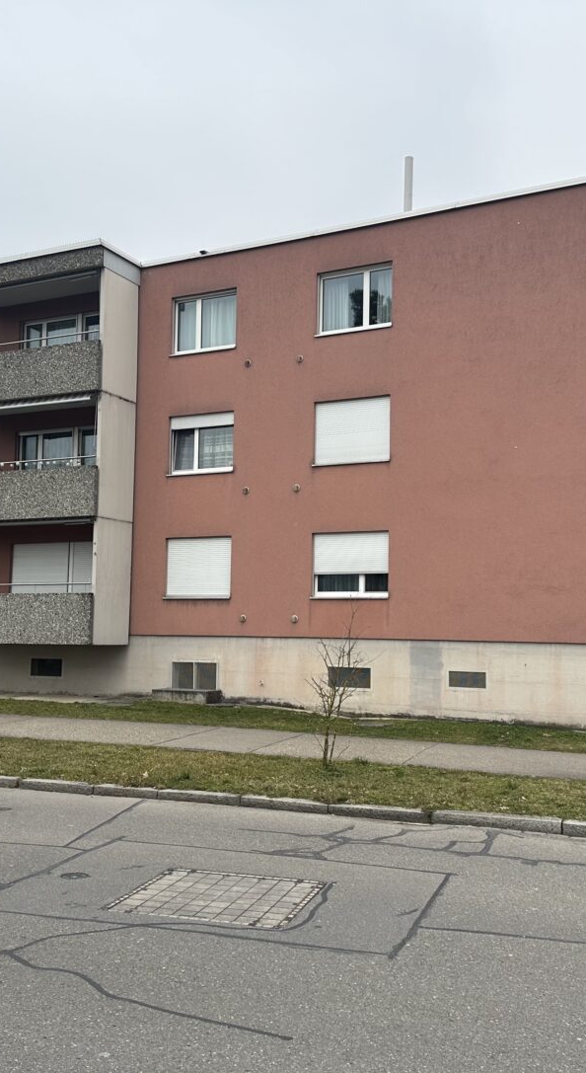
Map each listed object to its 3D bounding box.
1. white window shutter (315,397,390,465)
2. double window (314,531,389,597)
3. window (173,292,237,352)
[{"bbox_3d":[1.217,-2.130,20.210,1.684,1.345,0.140,-2,-6,27],"label":"white window shutter"},{"bbox_3d":[1.165,0.589,19.964,1.693,1.327,0.140,-2,-6,27],"label":"double window"},{"bbox_3d":[-1.927,-4.696,21.899,1.643,1.323,0.146,-2,-6,26],"label":"window"}]

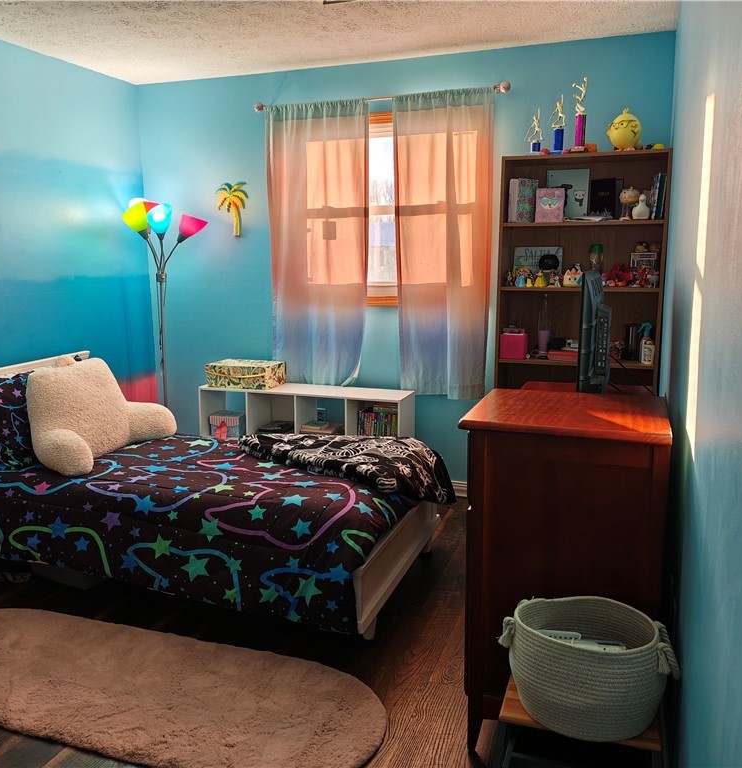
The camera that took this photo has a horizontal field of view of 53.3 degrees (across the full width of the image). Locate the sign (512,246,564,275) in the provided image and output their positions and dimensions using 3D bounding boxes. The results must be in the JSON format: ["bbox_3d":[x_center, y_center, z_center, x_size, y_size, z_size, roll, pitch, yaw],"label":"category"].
[{"bbox_3d":[0.869,-0.609,3.841,0.250,0.200,0.020,3,4,19],"label":"sign"}]

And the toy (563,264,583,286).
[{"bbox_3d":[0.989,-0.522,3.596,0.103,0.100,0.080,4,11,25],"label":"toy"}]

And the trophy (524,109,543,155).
[{"bbox_3d":[0.785,-1.201,3.545,0.090,0.218,0.060,3,11,19],"label":"trophy"}]

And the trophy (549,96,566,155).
[{"bbox_3d":[0.898,-1.246,3.560,0.076,0.273,0.070,3,10,19],"label":"trophy"}]

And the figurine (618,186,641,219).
[{"bbox_3d":[1.235,-0.857,3.520,0.100,0.160,0.100,3,10,19],"label":"figurine"}]

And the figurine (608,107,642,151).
[{"bbox_3d":[1.188,-1.180,3.455,0.150,0.200,0.160,-8,13,-37],"label":"figurine"}]

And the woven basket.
[{"bbox_3d":[0.478,0.630,1.656,0.385,0.232,0.250,3,11,19],"label":"woven basket"}]

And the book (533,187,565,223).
[{"bbox_3d":[0.872,-0.874,3.612,0.150,0.172,0.030,3,6,19],"label":"book"}]

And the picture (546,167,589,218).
[{"bbox_3d":[0.984,-0.936,3.680,0.207,0.265,0.020,4,2,23],"label":"picture"}]

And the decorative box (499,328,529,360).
[{"bbox_3d":[0.727,-0.206,3.778,0.124,0.146,0.140,3,11,19],"label":"decorative box"}]

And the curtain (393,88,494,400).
[{"bbox_3d":[0.389,-0.725,3.989,0.530,1.620,0.080,3,10,19],"label":"curtain"}]

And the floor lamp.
[{"bbox_3d":[-1.192,-0.228,4.391,0.560,1.710,0.500,3,11,19],"label":"floor lamp"}]

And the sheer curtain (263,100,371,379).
[{"bbox_3d":[-0.303,-0.774,4.222,0.605,1.600,0.080,3,10,19],"label":"sheer curtain"}]

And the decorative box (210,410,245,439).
[{"bbox_3d":[-0.843,0.242,4.418,0.190,0.118,0.130,3,11,19],"label":"decorative box"}]

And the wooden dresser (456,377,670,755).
[{"bbox_3d":[0.557,0.532,2.156,0.510,0.940,0.520,3,10,19],"label":"wooden dresser"}]

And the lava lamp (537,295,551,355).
[{"bbox_3d":[0.892,-0.297,3.794,0.064,0.327,0.064,3,11,19],"label":"lava lamp"}]

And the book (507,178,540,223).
[{"bbox_3d":[0.753,-0.903,3.660,0.121,0.210,0.071,-6,12,-28],"label":"book"}]

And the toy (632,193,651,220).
[{"bbox_3d":[1.276,-0.834,3.483,0.085,0.128,0.085,3,10,19],"label":"toy"}]

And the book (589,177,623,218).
[{"bbox_3d":[1.144,-0.888,3.595,0.060,0.200,0.143,-8,13,-37],"label":"book"}]

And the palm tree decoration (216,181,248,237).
[{"bbox_3d":[-0.832,-1.043,4.429,0.210,0.322,0.030,3,10,19],"label":"palm tree decoration"}]

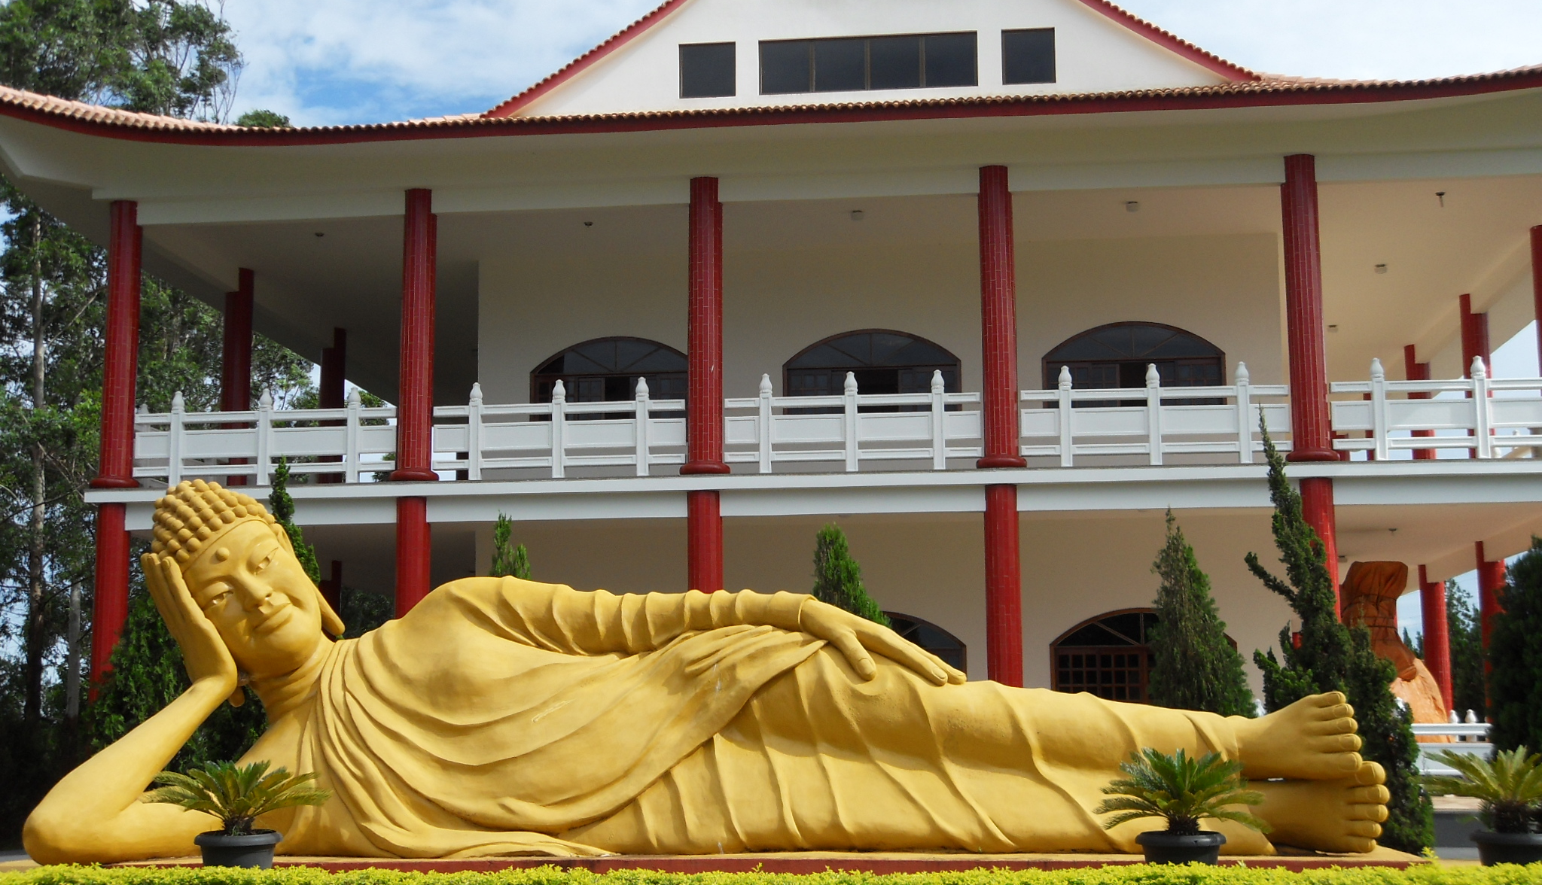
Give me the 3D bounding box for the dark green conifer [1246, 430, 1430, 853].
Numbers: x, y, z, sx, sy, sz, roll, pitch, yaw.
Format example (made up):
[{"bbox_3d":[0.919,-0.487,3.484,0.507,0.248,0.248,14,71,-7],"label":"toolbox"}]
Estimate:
[{"bbox_3d":[6.204,2.163,20.867,1.950,4.685,1.700,-1,-8,6],"label":"dark green conifer"}]

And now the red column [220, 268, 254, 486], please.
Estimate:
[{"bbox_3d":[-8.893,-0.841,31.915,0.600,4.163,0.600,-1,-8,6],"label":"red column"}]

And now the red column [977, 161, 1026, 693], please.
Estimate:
[{"bbox_3d":[3.135,0.501,25.992,0.650,8.723,0.650,-1,-8,6],"label":"red column"}]

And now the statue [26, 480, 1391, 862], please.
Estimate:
[{"bbox_3d":[-0.409,1.369,12.086,8.300,2.378,1.800,-1,-8,6],"label":"statue"}]

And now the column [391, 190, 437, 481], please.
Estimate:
[{"bbox_3d":[-5.008,-1.556,27.141,0.660,4.189,0.660,-1,-8,6],"label":"column"}]

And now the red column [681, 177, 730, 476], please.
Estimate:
[{"bbox_3d":[-0.918,-1.651,26.721,0.660,4.189,0.660,-1,-8,6],"label":"red column"}]

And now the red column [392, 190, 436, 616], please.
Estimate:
[{"bbox_3d":[-4.989,0.689,26.828,0.650,8.723,0.650,-1,-8,6],"label":"red column"}]

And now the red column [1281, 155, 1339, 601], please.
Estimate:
[{"bbox_3d":[7.234,0.406,25.570,0.650,8.723,0.650,-1,-8,6],"label":"red column"}]

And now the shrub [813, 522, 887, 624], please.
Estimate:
[{"bbox_3d":[0.926,2.869,22.547,1.400,3.844,1.400,-1,-8,6],"label":"shrub"}]

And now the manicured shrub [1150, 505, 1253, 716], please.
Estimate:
[{"bbox_3d":[4.956,2.735,22.138,1.500,3.926,1.500,-1,-8,6],"label":"manicured shrub"}]

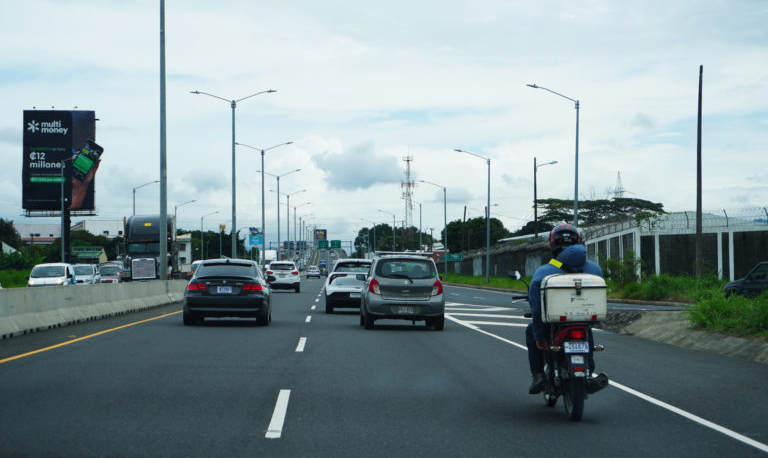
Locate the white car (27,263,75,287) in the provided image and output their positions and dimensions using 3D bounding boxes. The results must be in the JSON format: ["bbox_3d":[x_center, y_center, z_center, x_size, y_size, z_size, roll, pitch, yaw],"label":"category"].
[{"bbox_3d":[-16.850,2.640,79.000,1.720,1.780,4.150,0,-1,-2],"label":"white car"}]

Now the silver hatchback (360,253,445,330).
[{"bbox_3d":[0.350,1.270,32.500,1.620,1.570,3.600,0,-1,-2],"label":"silver hatchback"}]

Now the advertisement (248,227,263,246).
[{"bbox_3d":[-35.941,2.119,440.000,4.200,4.900,0.500,0,-1,-3],"label":"advertisement"}]

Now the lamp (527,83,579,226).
[{"bbox_3d":[8.116,-2.023,75.000,2.500,10.000,0.300,0,-1,-2],"label":"lamp"}]

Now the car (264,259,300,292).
[{"bbox_3d":[-5.220,2.490,80.500,1.820,1.660,4.420,0,-1,-2],"label":"car"}]

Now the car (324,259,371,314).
[{"bbox_3d":[-0.720,1.590,43.800,1.810,1.530,4.350,0,-1,-2],"label":"car"}]

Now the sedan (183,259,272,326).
[{"bbox_3d":[-3.390,1.385,34.400,1.780,1.400,4.580,0,-1,-2],"label":"sedan"}]

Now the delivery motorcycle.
[{"bbox_3d":[1.520,0.975,13.250,0.770,1.200,1.980,0,-1,-3],"label":"delivery motorcycle"}]

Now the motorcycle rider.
[{"bbox_3d":[1.540,0.695,13.200,0.690,1.470,0.780,0,-1,-3],"label":"motorcycle rider"}]

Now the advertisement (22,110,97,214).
[{"bbox_3d":[-34.384,-7.152,165.000,7.600,10.600,0.800,0,-1,-3],"label":"advertisement"}]

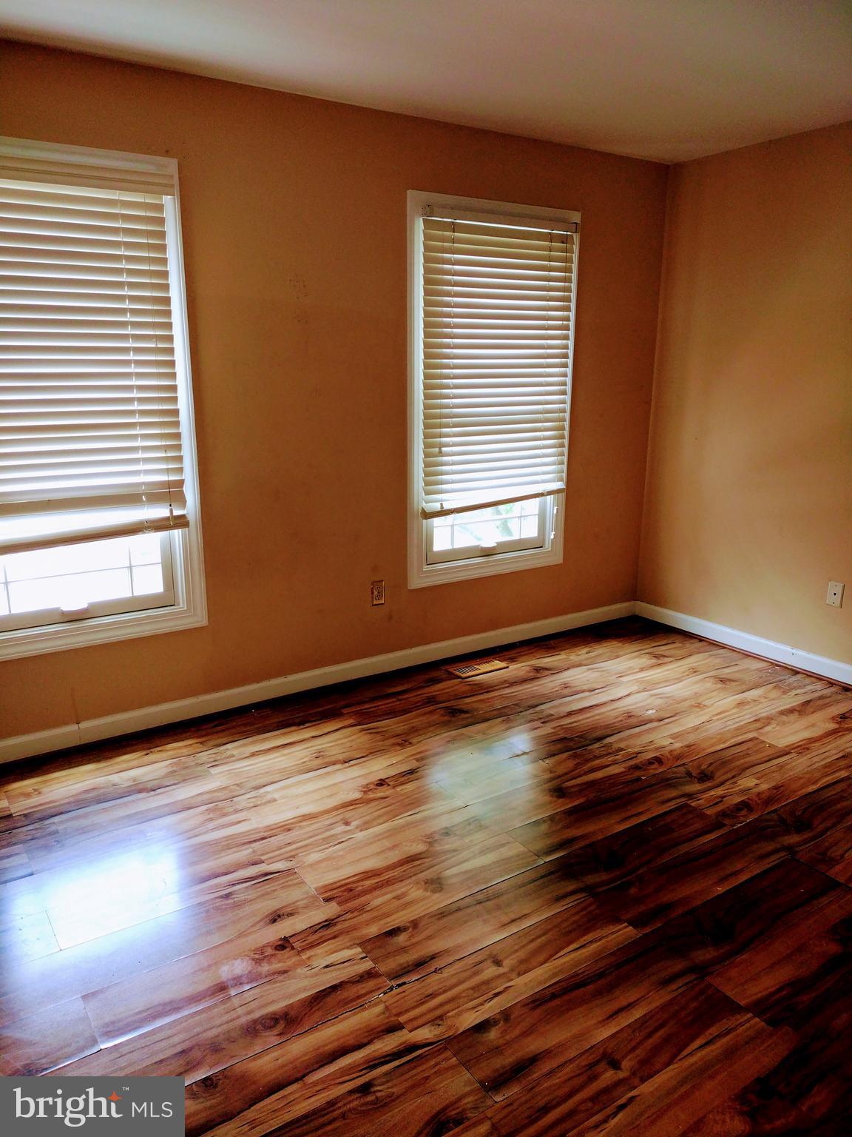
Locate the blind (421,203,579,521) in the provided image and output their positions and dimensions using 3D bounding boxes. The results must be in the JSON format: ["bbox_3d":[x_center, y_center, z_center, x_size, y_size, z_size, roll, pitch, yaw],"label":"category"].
[{"bbox_3d":[0.349,-0.935,4.131,0.865,1.325,0.058,-9,16,-34],"label":"blind"}]

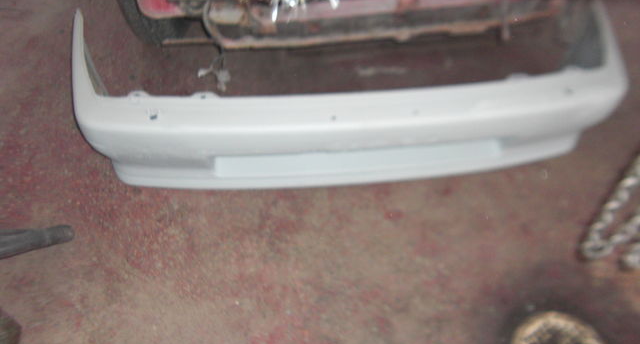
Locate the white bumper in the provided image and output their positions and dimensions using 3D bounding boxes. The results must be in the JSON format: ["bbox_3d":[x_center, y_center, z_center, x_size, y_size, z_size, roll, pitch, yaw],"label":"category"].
[{"bbox_3d":[0.091,-0.243,1.629,1.660,0.320,0.510,-4,51,-3],"label":"white bumper"}]

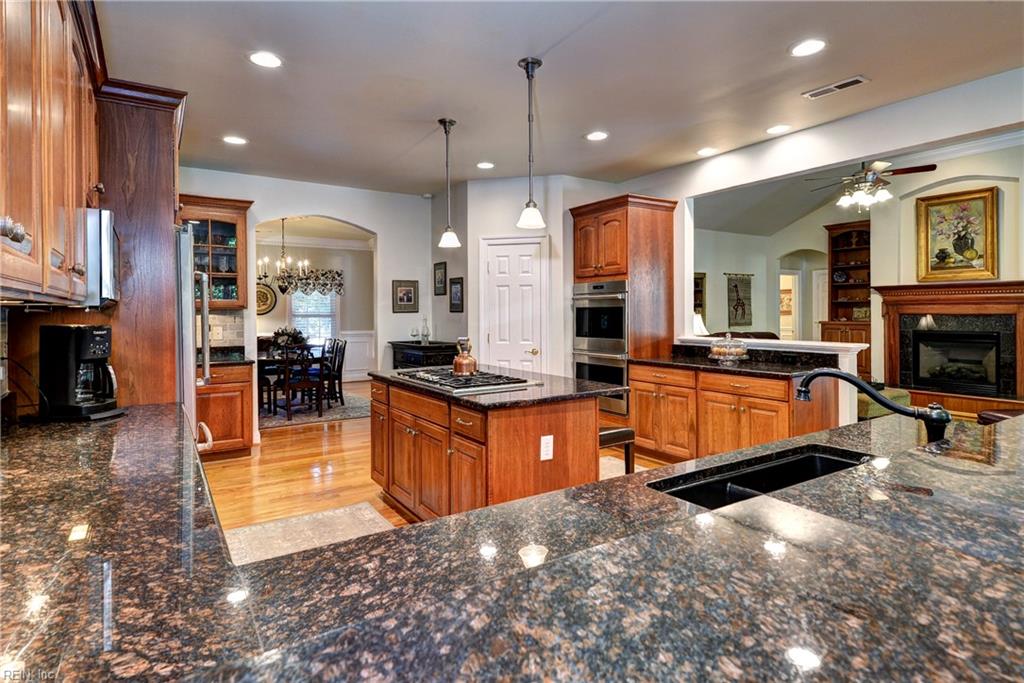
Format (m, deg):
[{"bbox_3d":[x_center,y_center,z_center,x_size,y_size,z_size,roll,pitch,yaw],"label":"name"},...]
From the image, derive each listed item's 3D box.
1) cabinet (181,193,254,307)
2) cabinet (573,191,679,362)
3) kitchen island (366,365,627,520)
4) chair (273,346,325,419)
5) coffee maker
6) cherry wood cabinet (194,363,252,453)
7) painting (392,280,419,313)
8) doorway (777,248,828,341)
[{"bbox_3d":[-2.816,-0.806,5.102,0.640,1.000,0.370,-2,3,-33],"label":"cabinet"},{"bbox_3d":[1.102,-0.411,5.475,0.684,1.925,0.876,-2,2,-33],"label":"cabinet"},{"bbox_3d":[-0.176,0.707,3.577,1.000,0.920,1.690,-2,3,-33],"label":"kitchen island"},{"bbox_3d":[-2.759,0.508,6.981,0.523,0.934,0.552,-2,2,-33],"label":"chair"},{"bbox_3d":[-1.885,0.131,2.360,0.250,0.376,0.210,1,2,14],"label":"coffee maker"},{"bbox_3d":[-2.777,0.636,5.032,0.590,0.857,0.600,-2,2,-33],"label":"cherry wood cabinet"},{"bbox_3d":[-1.248,-0.525,6.370,0.329,0.387,0.030,-2,2,-33],"label":"painting"},{"bbox_3d":[4.564,-0.272,8.530,0.200,2.350,0.840,-2,3,-33],"label":"doorway"}]

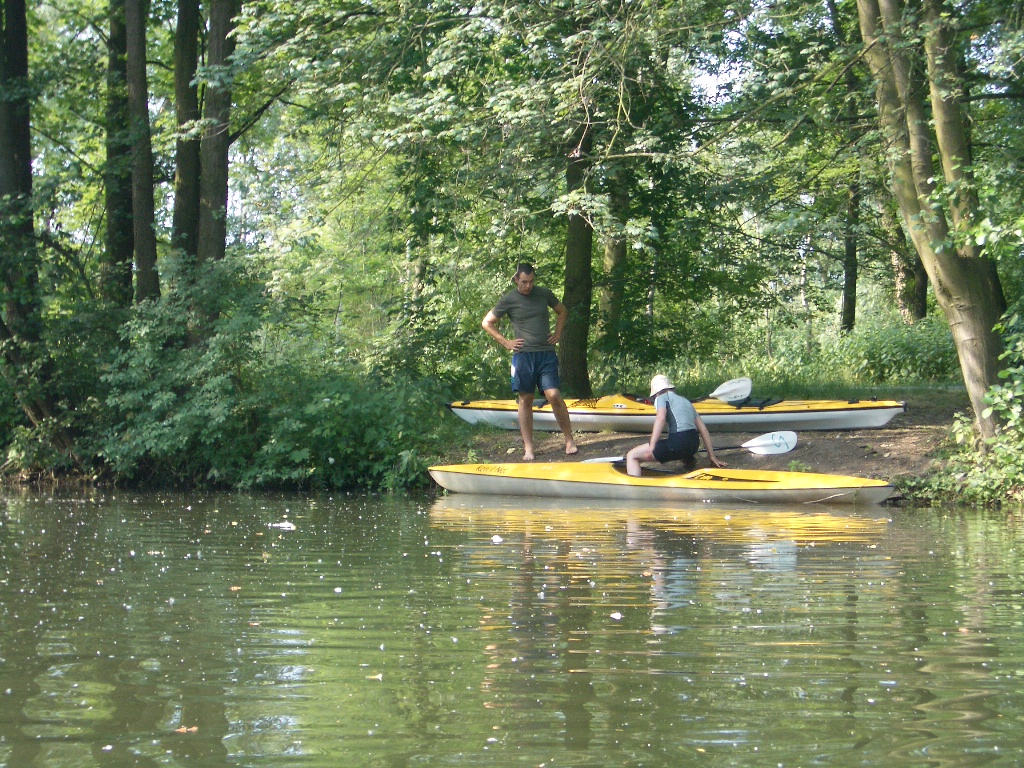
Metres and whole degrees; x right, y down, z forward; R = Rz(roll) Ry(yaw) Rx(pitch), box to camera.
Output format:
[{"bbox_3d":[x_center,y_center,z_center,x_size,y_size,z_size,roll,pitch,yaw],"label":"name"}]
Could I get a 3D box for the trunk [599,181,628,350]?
[{"bbox_3d":[1.240,-1.425,27.000,0.310,2.350,0.310,3,1,0],"label":"trunk"}]

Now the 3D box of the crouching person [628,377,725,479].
[{"bbox_3d":[1.477,0.377,19.900,0.800,0.940,0.650,1,1,38],"label":"crouching person"}]

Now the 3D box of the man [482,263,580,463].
[{"bbox_3d":[0.172,-0.209,20.300,0.820,1.800,0.500,0,1,-22],"label":"man"}]

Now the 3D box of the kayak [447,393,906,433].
[{"bbox_3d":[1.628,0.286,21.600,4.530,0.380,0.600,0,1,0],"label":"kayak"}]

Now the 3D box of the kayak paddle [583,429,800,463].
[{"bbox_3d":[1.668,0.621,20.450,2.120,0.200,0.200,-4,2,-15],"label":"kayak paddle"}]

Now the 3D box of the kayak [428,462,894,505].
[{"bbox_3d":[1.343,0.904,19.600,4.180,0.360,0.600,1,1,9],"label":"kayak"}]

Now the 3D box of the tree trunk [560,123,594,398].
[{"bbox_3d":[0.712,-1.343,23.800,0.360,3.050,0.360,1,1,0],"label":"tree trunk"}]

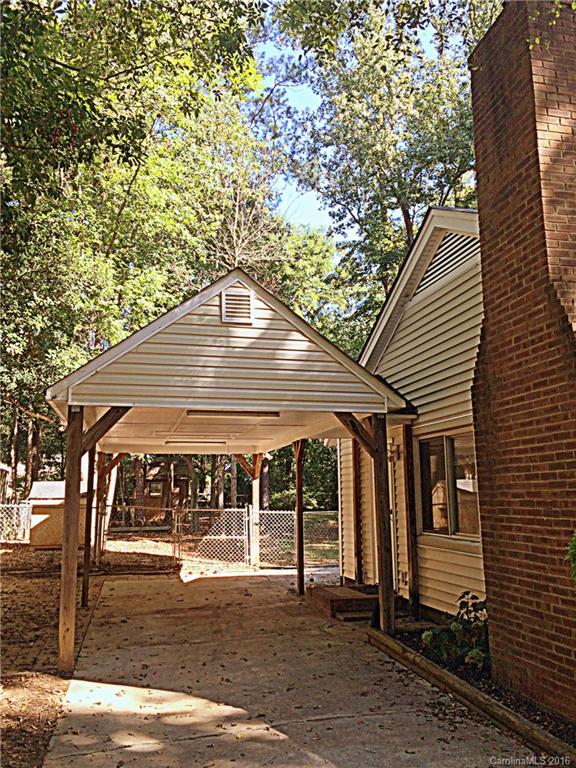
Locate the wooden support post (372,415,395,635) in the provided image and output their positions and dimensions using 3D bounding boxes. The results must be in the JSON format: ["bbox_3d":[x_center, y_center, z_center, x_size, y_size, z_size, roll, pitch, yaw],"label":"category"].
[{"bbox_3d":[1.134,1.604,7.613,0.129,2.515,0.129,2,-10,-14],"label":"wooden support post"}]

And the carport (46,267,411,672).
[{"bbox_3d":[-1.488,1.427,10.807,4.109,4.336,7.673,2,-10,-14],"label":"carport"}]

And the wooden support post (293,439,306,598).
[{"bbox_3d":[0.210,2.261,11.065,0.089,2.594,0.089,2,-10,-14],"label":"wooden support post"}]

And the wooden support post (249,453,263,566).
[{"bbox_3d":[-0.730,2.864,14.606,0.129,2.534,0.129,2,-10,-14],"label":"wooden support post"}]

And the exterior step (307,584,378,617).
[{"bbox_3d":[0.840,3.178,9.508,0.832,0.257,1.188,2,-10,-14],"label":"exterior step"}]

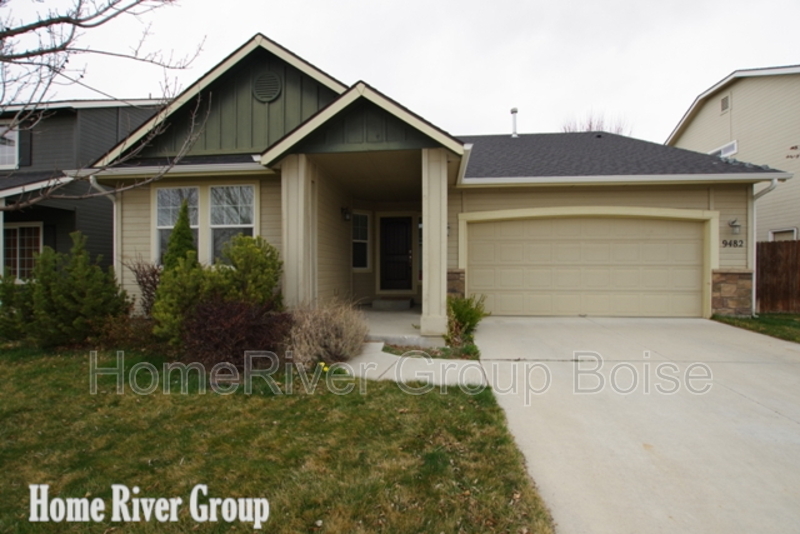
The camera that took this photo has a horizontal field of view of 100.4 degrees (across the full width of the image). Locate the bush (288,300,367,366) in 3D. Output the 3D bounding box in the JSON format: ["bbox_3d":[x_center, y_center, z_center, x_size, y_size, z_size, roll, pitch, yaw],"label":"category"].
[{"bbox_3d":[-1.020,0.875,4.750,1.100,0.800,1.050,0,0,5],"label":"bush"}]

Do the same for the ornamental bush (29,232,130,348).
[{"bbox_3d":[-5.040,0.310,5.320,1.220,1.680,1.120,0,0,5],"label":"ornamental bush"}]

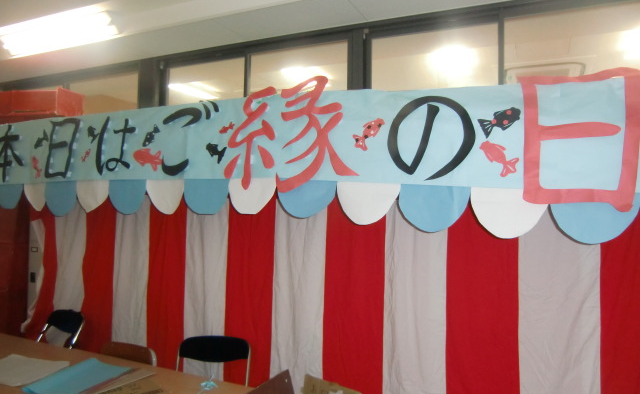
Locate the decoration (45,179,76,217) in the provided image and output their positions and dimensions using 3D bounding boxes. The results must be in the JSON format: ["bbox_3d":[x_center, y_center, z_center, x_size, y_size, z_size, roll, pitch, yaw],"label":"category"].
[{"bbox_3d":[-2.203,0.008,3.763,0.400,0.297,0.010,0,-3,24],"label":"decoration"}]

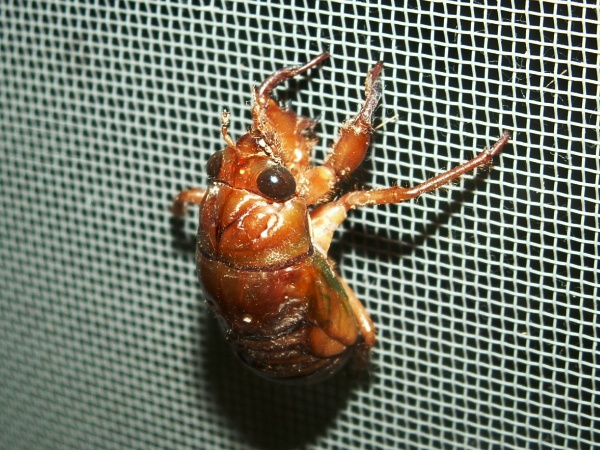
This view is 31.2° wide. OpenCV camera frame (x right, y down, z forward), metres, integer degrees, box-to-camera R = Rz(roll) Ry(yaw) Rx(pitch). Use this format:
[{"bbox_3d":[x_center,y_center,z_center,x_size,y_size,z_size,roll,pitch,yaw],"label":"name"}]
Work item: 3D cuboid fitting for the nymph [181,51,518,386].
[{"bbox_3d":[0.001,0.001,0.110,0.037,0.035,0.020,5,20,33],"label":"nymph"}]

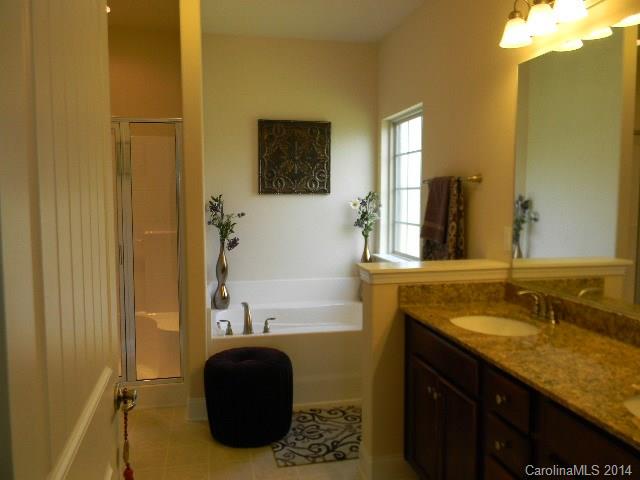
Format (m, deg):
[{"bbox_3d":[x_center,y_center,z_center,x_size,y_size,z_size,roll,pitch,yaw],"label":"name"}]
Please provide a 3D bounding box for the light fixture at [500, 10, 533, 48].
[{"bbox_3d":[0.882,-0.951,2.341,0.145,0.155,0.145,-1,5,-13],"label":"light fixture"}]

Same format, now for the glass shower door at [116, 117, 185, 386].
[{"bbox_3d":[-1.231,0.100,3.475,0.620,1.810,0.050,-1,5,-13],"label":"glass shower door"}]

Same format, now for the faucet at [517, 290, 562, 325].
[{"bbox_3d":[0.947,0.286,2.254,0.170,0.130,0.155,-1,5,-13],"label":"faucet"}]

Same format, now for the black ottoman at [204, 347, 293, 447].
[{"bbox_3d":[-0.431,0.944,3.158,0.520,0.470,0.520,-1,5,-13],"label":"black ottoman"}]

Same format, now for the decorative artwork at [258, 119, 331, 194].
[{"bbox_3d":[-0.212,-0.693,4.372,0.615,0.605,0.040,-1,5,-13],"label":"decorative artwork"}]

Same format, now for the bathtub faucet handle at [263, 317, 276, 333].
[{"bbox_3d":[-0.345,0.571,3.530,0.095,0.110,0.055,-1,5,-12],"label":"bathtub faucet handle"}]

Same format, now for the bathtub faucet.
[{"bbox_3d":[-0.506,0.527,3.497,0.060,0.200,0.180,-1,5,-13],"label":"bathtub faucet"}]

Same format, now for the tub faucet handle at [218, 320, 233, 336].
[{"bbox_3d":[-0.621,0.583,3.421,0.083,0.102,0.050,-1,5,-14],"label":"tub faucet handle"}]

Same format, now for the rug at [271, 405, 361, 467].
[{"bbox_3d":[0.165,1.171,3.200,0.960,0.010,0.680,-1,5,-13],"label":"rug"}]

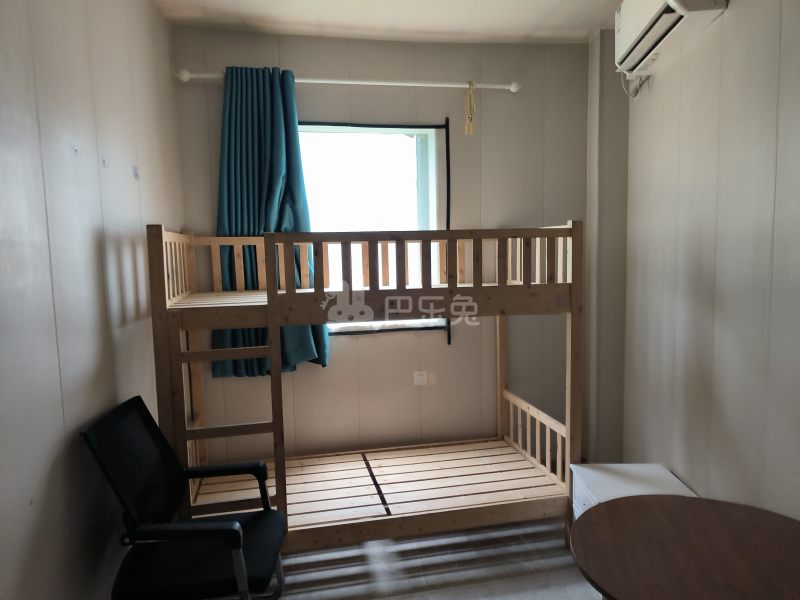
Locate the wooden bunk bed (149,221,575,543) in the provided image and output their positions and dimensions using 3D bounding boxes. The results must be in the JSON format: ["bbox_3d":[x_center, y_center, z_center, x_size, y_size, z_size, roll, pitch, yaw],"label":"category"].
[{"bbox_3d":[-0.154,0.443,2.992,1.970,1.658,0.911,-2,5,-13],"label":"wooden bunk bed"}]

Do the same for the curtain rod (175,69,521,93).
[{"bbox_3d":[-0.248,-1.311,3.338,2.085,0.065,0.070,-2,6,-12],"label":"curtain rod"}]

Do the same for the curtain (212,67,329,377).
[{"bbox_3d":[-0.776,-0.436,3.219,0.668,1.749,0.150,-2,5,-11],"label":"curtain"}]

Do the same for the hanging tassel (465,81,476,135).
[{"bbox_3d":[0.444,-1.211,3.494,0.066,0.329,0.050,-2,6,-12],"label":"hanging tassel"}]

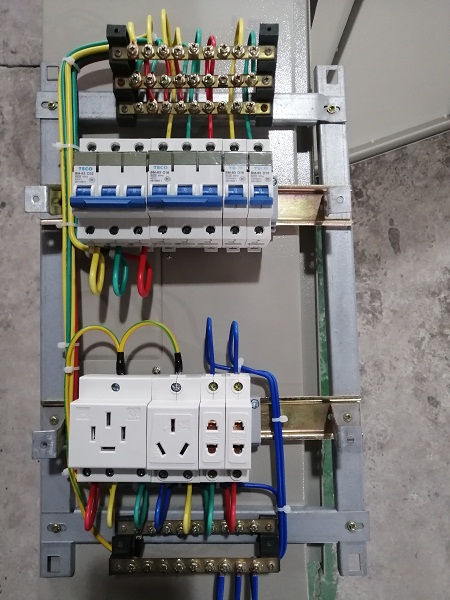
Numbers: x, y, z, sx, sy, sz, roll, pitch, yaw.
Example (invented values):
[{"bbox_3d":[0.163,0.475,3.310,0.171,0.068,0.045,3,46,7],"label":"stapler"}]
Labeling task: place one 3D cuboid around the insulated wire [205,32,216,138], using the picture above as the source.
[{"bbox_3d":[-0.012,-0.175,0.387,0.010,0.032,0.083,-1,85,0],"label":"insulated wire"}]

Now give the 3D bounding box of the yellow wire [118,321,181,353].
[{"bbox_3d":[-0.058,0.029,0.357,0.046,0.008,0.026,0,87,0],"label":"yellow wire"}]

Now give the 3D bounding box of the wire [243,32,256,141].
[{"bbox_3d":[0.019,-0.164,0.356,0.010,0.028,0.082,0,87,0],"label":"wire"}]

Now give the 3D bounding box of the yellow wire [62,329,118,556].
[{"bbox_3d":[-0.105,0.108,0.366,0.044,0.030,0.175,0,87,0],"label":"yellow wire"}]

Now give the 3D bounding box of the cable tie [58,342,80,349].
[{"bbox_3d":[-0.125,0.036,0.376,0.017,0.011,0.004,-1,85,0],"label":"cable tie"}]

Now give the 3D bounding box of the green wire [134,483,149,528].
[{"bbox_3d":[-0.064,0.157,0.360,0.011,0.025,0.034,-1,85,0],"label":"green wire"}]

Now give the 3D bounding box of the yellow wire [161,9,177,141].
[{"bbox_3d":[-0.046,-0.181,0.379,0.011,0.044,0.094,-1,85,0],"label":"yellow wire"}]

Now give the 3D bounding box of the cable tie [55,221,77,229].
[{"bbox_3d":[-0.131,-0.062,0.385,0.018,0.012,0.005,-1,85,0],"label":"cable tie"}]

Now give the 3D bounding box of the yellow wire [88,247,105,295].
[{"bbox_3d":[-0.104,-0.023,0.379,0.012,0.025,0.036,-1,85,0],"label":"yellow wire"}]

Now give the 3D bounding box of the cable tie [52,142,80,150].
[{"bbox_3d":[-0.131,-0.127,0.388,0.022,0.012,0.006,-1,85,0],"label":"cable tie"}]

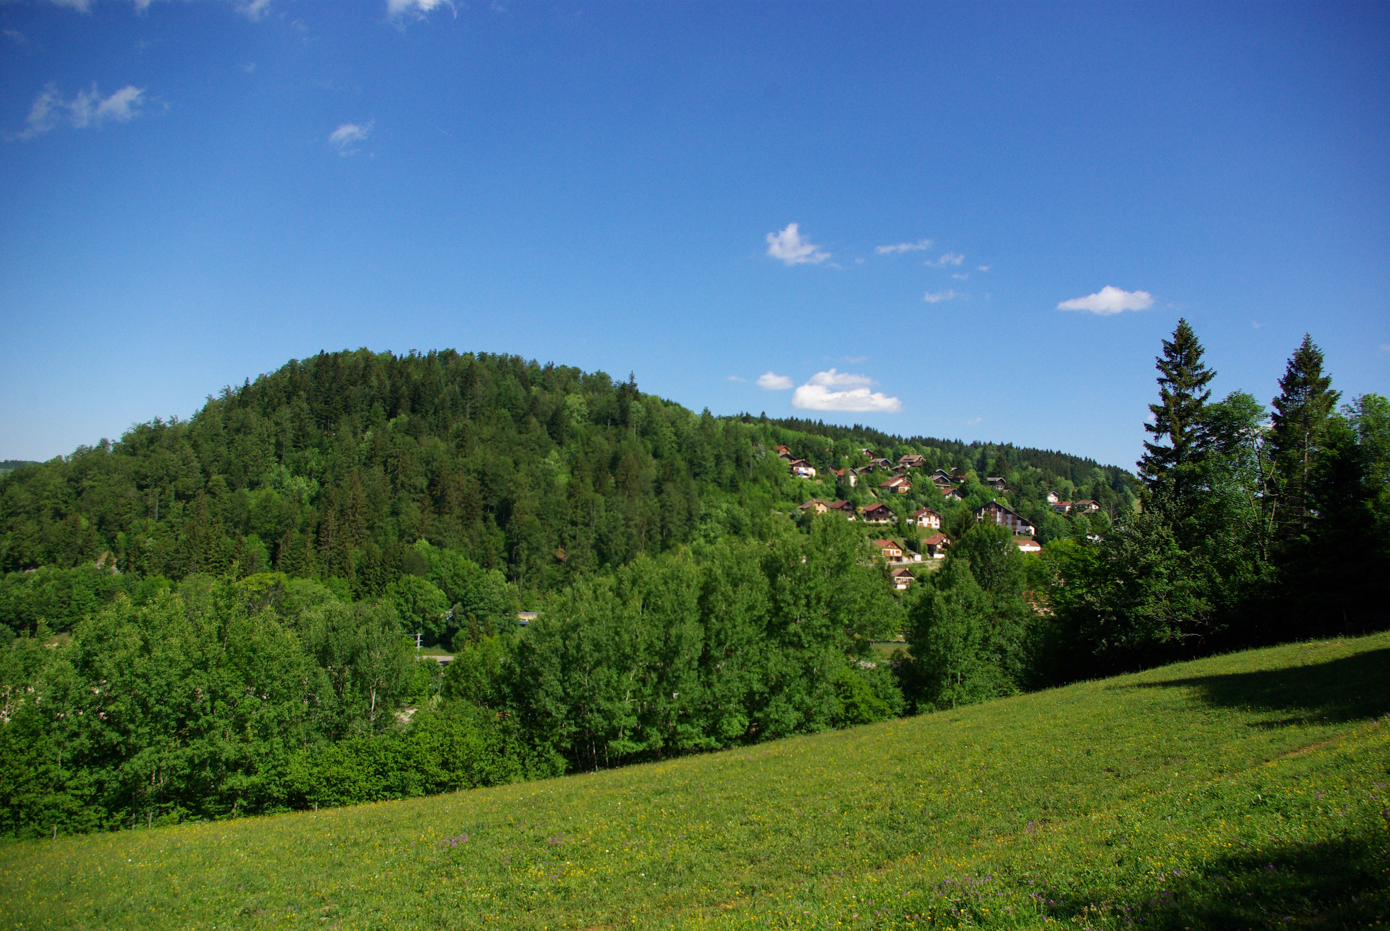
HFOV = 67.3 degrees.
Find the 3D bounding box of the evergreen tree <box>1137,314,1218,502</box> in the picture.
[{"bbox_3d":[25.490,1.570,55.000,5.200,18.590,5.200,0,0,0],"label":"evergreen tree"}]

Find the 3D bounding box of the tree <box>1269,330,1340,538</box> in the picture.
[{"bbox_3d":[31.020,1.410,53.000,4.200,16.150,4.200,0,0,0],"label":"tree"}]

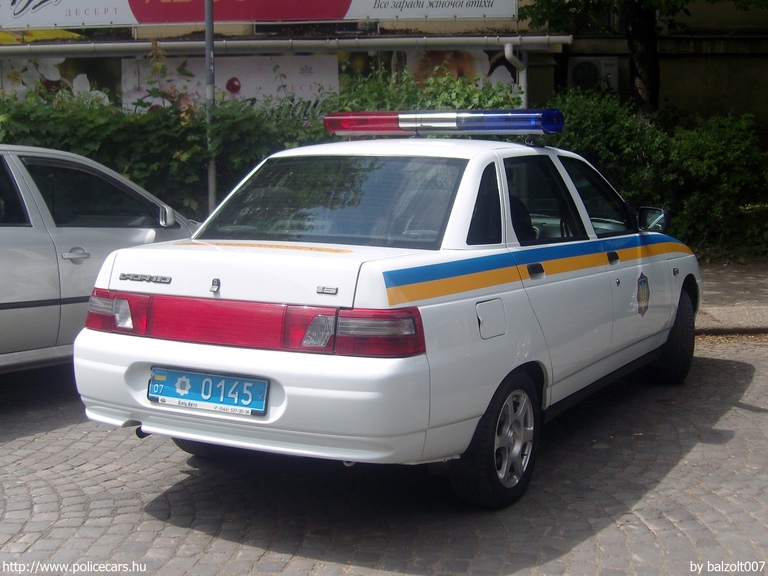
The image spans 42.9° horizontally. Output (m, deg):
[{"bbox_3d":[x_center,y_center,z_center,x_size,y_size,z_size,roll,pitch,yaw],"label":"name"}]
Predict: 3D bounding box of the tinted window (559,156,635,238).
[{"bbox_3d":[1.061,-0.447,4.839,0.050,0.424,0.741,-24,-6,31],"label":"tinted window"}]

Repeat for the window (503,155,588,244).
[{"bbox_3d":[0.665,-0.371,4.189,0.050,0.412,0.786,-24,-6,31],"label":"window"}]

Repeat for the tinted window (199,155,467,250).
[{"bbox_3d":[-0.200,-0.367,3.958,1.170,0.060,0.528,4,47,31],"label":"tinted window"}]

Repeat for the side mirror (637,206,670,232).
[{"bbox_3d":[1.361,-0.346,4.928,0.165,0.125,0.090,4,8,31],"label":"side mirror"}]

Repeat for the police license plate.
[{"bbox_3d":[-0.611,0.351,3.357,0.530,0.125,0.020,4,-3,31],"label":"police license plate"}]

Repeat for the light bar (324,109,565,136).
[{"bbox_3d":[0.267,-0.789,4.684,1.190,0.115,0.235,4,8,31],"label":"light bar"}]

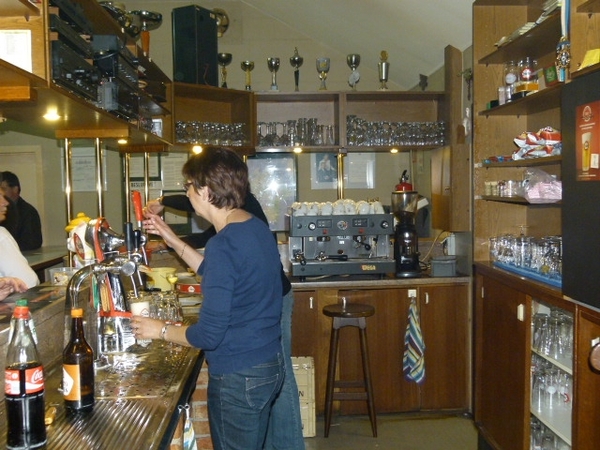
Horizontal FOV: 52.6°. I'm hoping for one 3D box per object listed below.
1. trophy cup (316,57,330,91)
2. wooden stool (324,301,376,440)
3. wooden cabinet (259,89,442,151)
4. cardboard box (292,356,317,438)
[{"bbox_3d":[0.171,-1.075,4.375,0.102,0.255,0.102,-1,3,-4],"label":"trophy cup"},{"bbox_3d":[0.312,0.919,3.874,0.340,0.798,0.340,-1,3,-4],"label":"wooden stool"},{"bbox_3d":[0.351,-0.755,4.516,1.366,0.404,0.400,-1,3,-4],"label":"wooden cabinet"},{"bbox_3d":[-0.092,1.090,3.893,0.360,0.465,0.290,-1,3,-4],"label":"cardboard box"}]

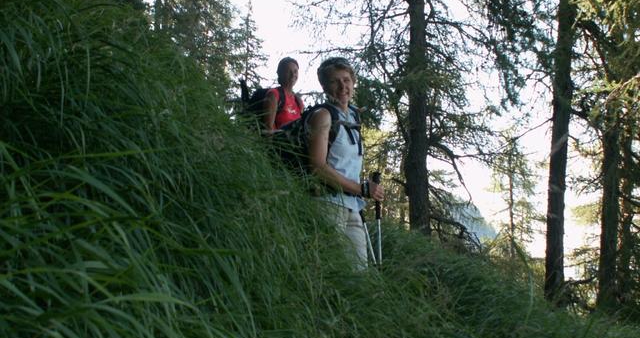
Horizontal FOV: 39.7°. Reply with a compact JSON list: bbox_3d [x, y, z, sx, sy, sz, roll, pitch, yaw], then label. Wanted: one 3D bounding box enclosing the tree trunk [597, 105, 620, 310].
[{"bbox_3d":[4.300,0.570,13.200,0.280,3.100,0.280,1,2,0],"label":"tree trunk"}]

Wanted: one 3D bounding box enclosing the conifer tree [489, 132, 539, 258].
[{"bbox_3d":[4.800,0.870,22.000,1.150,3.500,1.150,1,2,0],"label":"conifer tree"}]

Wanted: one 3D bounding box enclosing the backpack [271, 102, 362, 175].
[{"bbox_3d":[-0.020,-0.110,4.820,0.380,0.520,0.340,2,2,34],"label":"backpack"}]

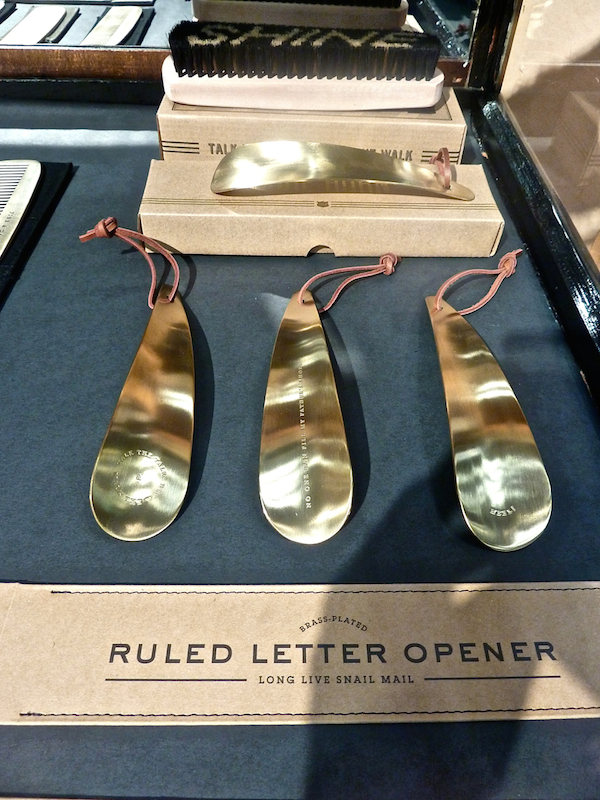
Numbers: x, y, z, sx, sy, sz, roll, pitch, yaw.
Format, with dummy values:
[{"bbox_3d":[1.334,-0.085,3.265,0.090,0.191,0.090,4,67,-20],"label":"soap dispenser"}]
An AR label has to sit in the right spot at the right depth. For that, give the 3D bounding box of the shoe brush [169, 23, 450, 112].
[{"bbox_3d":[0.004,-0.246,0.427,0.203,0.038,0.052,1,49,-2],"label":"shoe brush"}]

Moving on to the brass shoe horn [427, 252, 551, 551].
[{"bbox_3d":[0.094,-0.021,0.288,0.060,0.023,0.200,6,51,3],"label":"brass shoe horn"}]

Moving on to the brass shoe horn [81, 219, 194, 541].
[{"bbox_3d":[-0.096,-0.028,0.313,0.088,0.024,0.233,-1,49,-3],"label":"brass shoe horn"}]

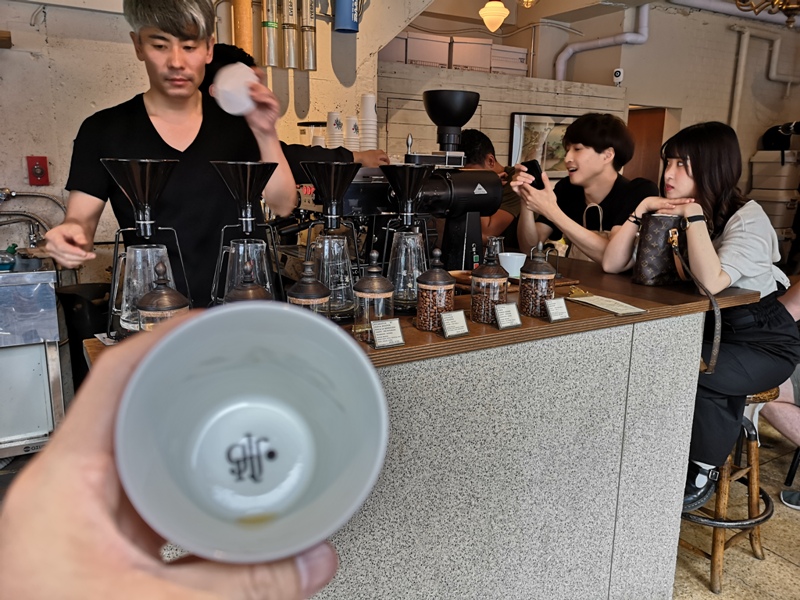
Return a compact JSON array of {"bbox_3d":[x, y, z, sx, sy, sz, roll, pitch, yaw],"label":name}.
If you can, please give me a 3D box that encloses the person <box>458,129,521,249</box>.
[{"bbox_3d":[0.351,0.017,2.549,0.450,1.420,0.480,-1,12,-5],"label":"person"}]

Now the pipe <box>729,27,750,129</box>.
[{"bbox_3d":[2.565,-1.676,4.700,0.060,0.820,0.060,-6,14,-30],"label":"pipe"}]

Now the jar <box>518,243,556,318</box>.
[{"bbox_3d":[0.313,-0.049,1.398,0.082,0.163,0.082,1,12,0],"label":"jar"}]

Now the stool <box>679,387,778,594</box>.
[{"bbox_3d":[1.075,0.598,2.179,0.420,0.610,0.420,-6,14,-30],"label":"stool"}]

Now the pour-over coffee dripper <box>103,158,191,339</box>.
[{"bbox_3d":[-0.489,-0.099,1.198,0.152,0.330,0.148,-6,14,-30],"label":"pour-over coffee dripper"}]

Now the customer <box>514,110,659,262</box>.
[{"bbox_3d":[0.753,0.008,2.129,0.620,1.280,0.500,-3,13,-18],"label":"customer"}]

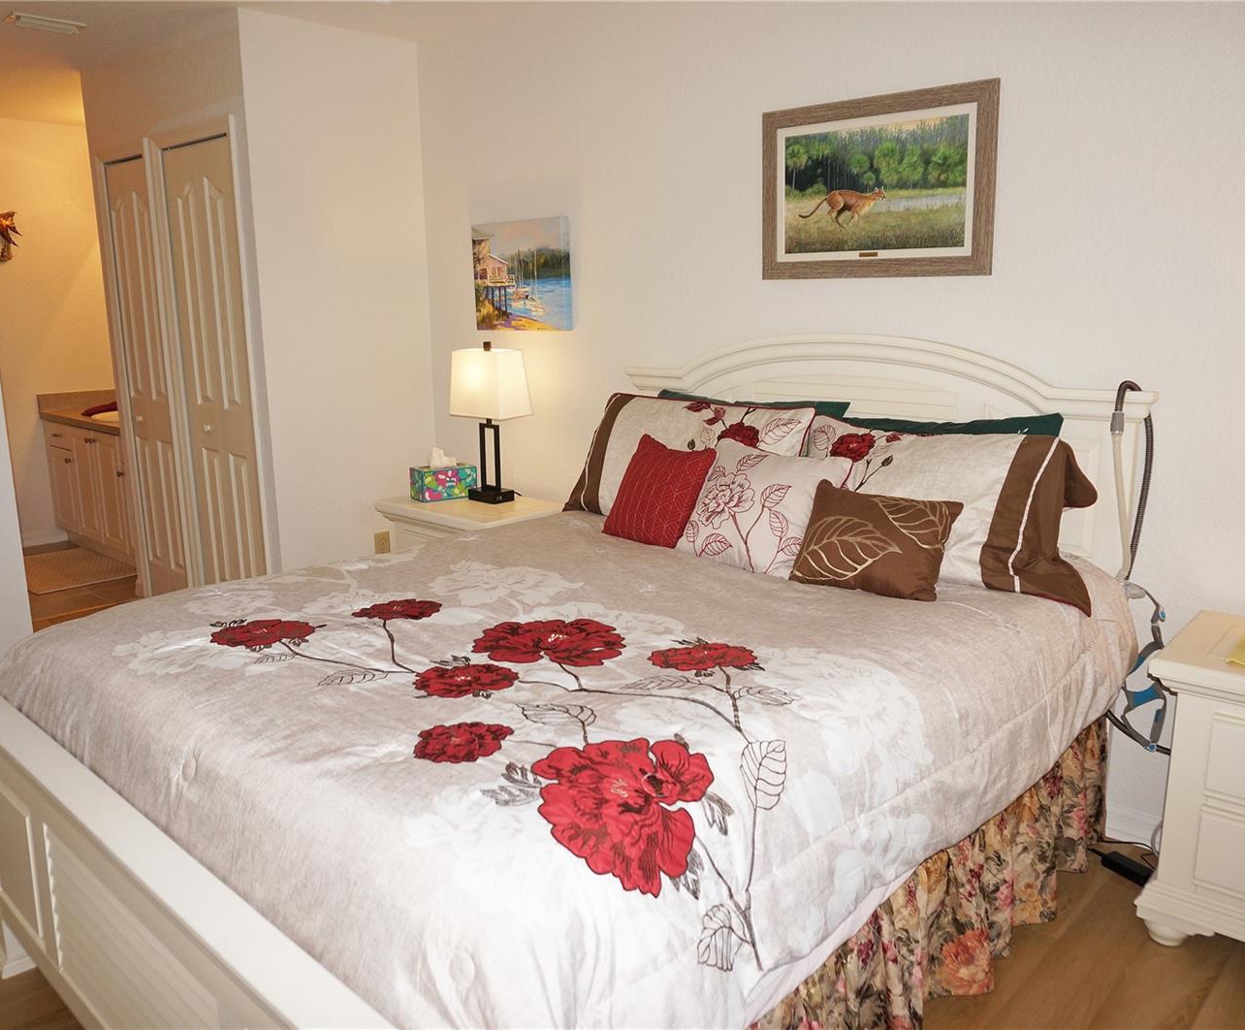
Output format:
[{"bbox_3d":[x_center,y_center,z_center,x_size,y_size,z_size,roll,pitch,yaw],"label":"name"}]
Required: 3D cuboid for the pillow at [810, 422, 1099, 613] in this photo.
[{"bbox_3d":[0.756,-0.023,2.570,0.790,0.410,0.170,11,-10,43],"label":"pillow"}]

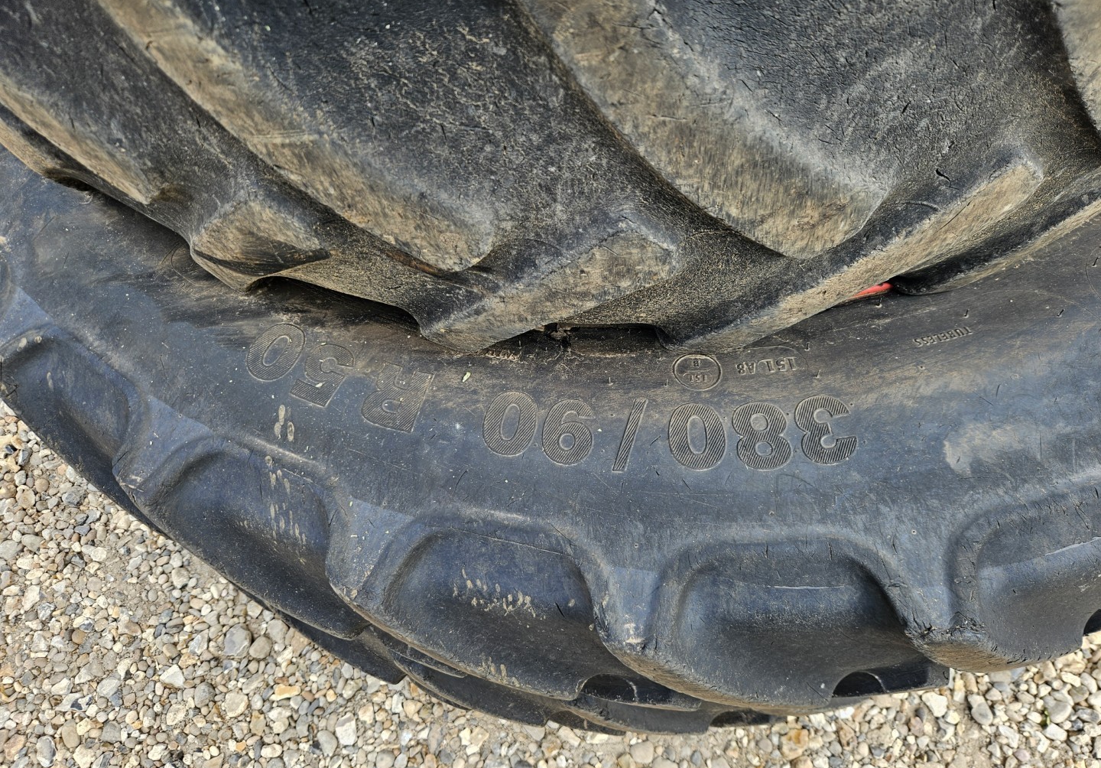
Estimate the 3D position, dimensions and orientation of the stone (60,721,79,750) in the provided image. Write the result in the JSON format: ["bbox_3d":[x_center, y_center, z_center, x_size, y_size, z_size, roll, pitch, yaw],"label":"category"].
[{"bbox_3d":[-0.819,0.600,1.249,0.025,0.017,0.046,-35,67,-9],"label":"stone"}]

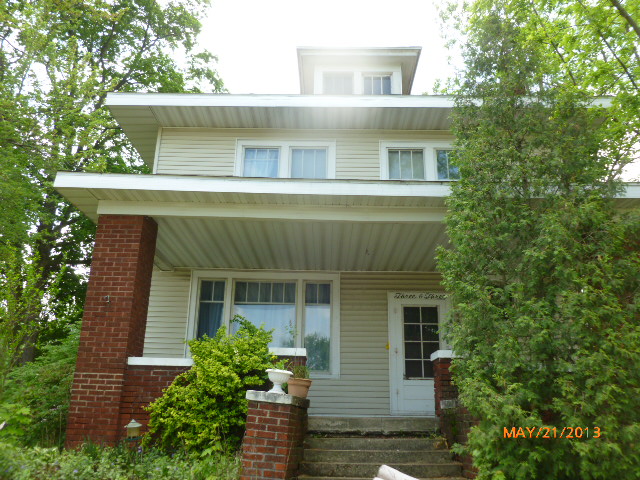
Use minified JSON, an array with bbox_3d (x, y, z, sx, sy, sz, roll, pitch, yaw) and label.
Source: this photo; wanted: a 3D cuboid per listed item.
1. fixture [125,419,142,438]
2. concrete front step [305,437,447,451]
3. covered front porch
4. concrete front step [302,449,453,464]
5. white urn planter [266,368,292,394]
[{"bbox_3d":[-2.036,2.071,5.646,0.200,0.235,0.200,1,-19,1],"label":"fixture"},{"bbox_3d":[0.654,2.439,6.210,1.670,0.128,0.340,1,-19,1],"label":"concrete front step"},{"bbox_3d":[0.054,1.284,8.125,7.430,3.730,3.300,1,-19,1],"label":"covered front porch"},{"bbox_3d":[0.651,2.447,5.858,1.680,0.127,0.340,1,-19,1],"label":"concrete front step"},{"bbox_3d":[-0.415,1.423,5.164,0.280,0.225,0.280,6,-16,1],"label":"white urn planter"}]

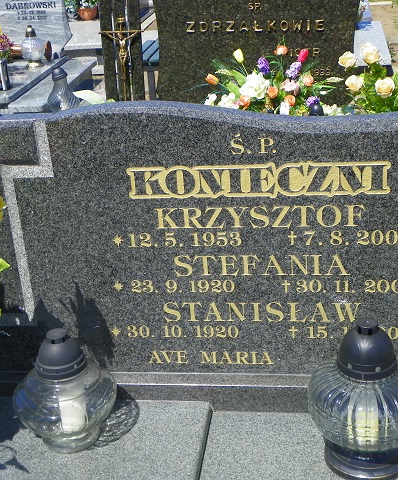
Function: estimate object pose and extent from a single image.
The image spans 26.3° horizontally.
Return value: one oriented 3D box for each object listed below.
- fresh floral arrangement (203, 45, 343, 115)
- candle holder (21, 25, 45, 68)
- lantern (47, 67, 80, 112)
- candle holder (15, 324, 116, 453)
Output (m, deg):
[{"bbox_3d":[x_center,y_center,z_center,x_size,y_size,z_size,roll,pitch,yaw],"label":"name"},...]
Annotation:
[{"bbox_3d":[0.355,-0.745,4.050,0.640,0.370,0.380,0,24,9],"label":"fresh floral arrangement"},{"bbox_3d":[-1.067,-1.240,5.450,0.152,0.270,0.152,0,24,9],"label":"candle holder"},{"bbox_3d":[-0.669,-0.719,4.200,0.158,0.270,0.158,0,24,9],"label":"lantern"},{"bbox_3d":[-0.244,0.272,1.570,0.190,0.222,0.190,0,24,9],"label":"candle holder"}]

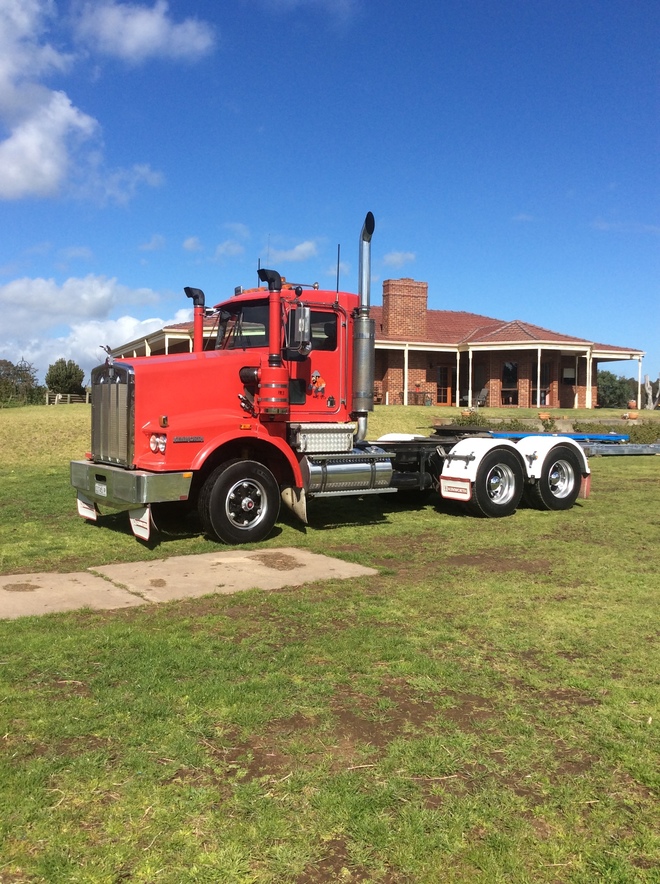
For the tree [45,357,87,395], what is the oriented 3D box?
[{"bbox_3d":[-27.231,-6.229,84.000,4.200,4.700,4.100,0,3,0],"label":"tree"}]

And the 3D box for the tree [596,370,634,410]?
[{"bbox_3d":[19.876,-3.703,57.000,2.800,2.800,2.700,0,3,0],"label":"tree"}]

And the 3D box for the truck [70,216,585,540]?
[{"bbox_3d":[0.391,-1.000,12.308,7.883,4.250,2.631,-2,4,-35],"label":"truck"}]

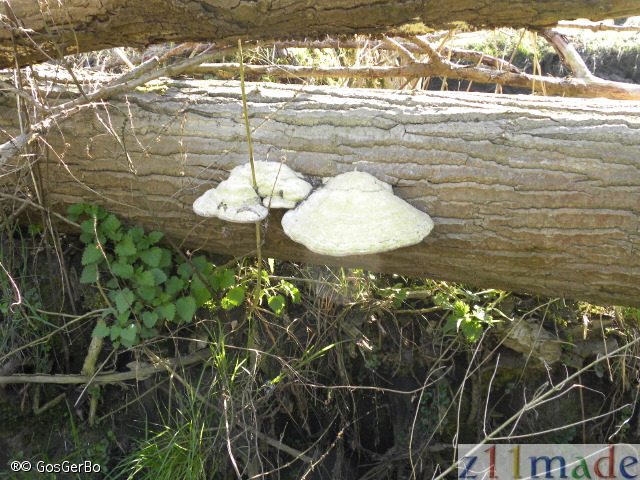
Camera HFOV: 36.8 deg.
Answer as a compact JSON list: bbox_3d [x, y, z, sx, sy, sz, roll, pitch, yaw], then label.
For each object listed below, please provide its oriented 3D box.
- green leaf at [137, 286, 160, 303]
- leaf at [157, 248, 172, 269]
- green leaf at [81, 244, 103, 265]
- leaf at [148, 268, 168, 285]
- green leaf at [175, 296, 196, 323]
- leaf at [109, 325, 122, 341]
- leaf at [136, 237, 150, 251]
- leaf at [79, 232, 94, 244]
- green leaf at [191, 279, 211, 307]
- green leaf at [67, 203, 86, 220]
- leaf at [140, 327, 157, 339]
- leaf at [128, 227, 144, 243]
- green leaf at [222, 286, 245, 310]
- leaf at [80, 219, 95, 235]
[{"bbox_3d":[-0.370,0.115,2.060,0.047,0.014,0.040,0,60,0],"label":"green leaf"},{"bbox_3d":[-0.345,0.041,2.120,0.040,0.014,0.046,-3,60,-8],"label":"leaf"},{"bbox_3d":[-0.492,0.031,2.080,0.043,0.045,0.014,5,-29,13],"label":"green leaf"},{"bbox_3d":[-0.387,0.087,2.290,0.043,0.043,0.017,11,-27,0],"label":"leaf"},{"bbox_3d":[-0.315,0.163,2.260,0.048,0.064,0.017,-3,-26,-6],"label":"green leaf"},{"bbox_3d":[-0.479,0.216,2.250,0.030,0.041,0.017,18,-27,2],"label":"leaf"},{"bbox_3d":[-0.389,0.008,2.120,0.031,0.014,0.031,0,60,0],"label":"leaf"},{"bbox_3d":[-0.576,-0.003,2.380,0.037,0.032,0.016,0,-20,0],"label":"leaf"},{"bbox_3d":[-0.259,0.114,2.080,0.045,0.014,0.066,-3,60,-8],"label":"green leaf"},{"bbox_3d":[-0.590,-0.069,2.330,0.046,0.037,0.017,9,-27,-4],"label":"green leaf"},{"bbox_3d":[-0.412,0.220,2.310,0.041,0.038,0.017,0,-27,-6],"label":"leaf"},{"bbox_3d":[-0.441,-0.013,2.310,0.038,0.042,0.017,6,-27,-3],"label":"leaf"},{"bbox_3d":[-0.189,0.128,2.100,0.046,0.014,0.053,-3,60,-8],"label":"green leaf"},{"bbox_3d":[-0.513,-0.030,2.120,0.033,0.014,0.036,3,60,8],"label":"leaf"}]

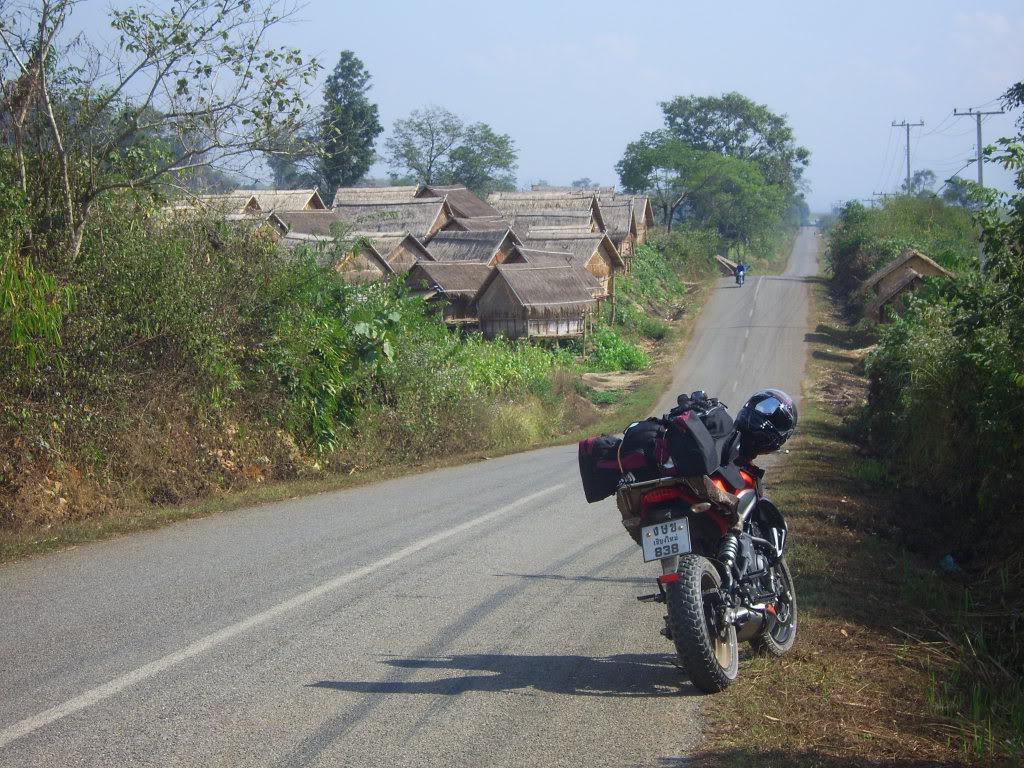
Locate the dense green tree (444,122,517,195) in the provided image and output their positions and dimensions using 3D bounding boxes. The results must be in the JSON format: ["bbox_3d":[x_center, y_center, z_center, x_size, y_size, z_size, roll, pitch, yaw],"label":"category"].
[{"bbox_3d":[-2.792,-18.048,280.352,7.020,12.460,6.660,-1,3,0],"label":"dense green tree"}]

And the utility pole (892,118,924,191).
[{"bbox_3d":[29.541,-14.571,224.283,2.350,10.000,0.300,-1,3,6],"label":"utility pole"}]

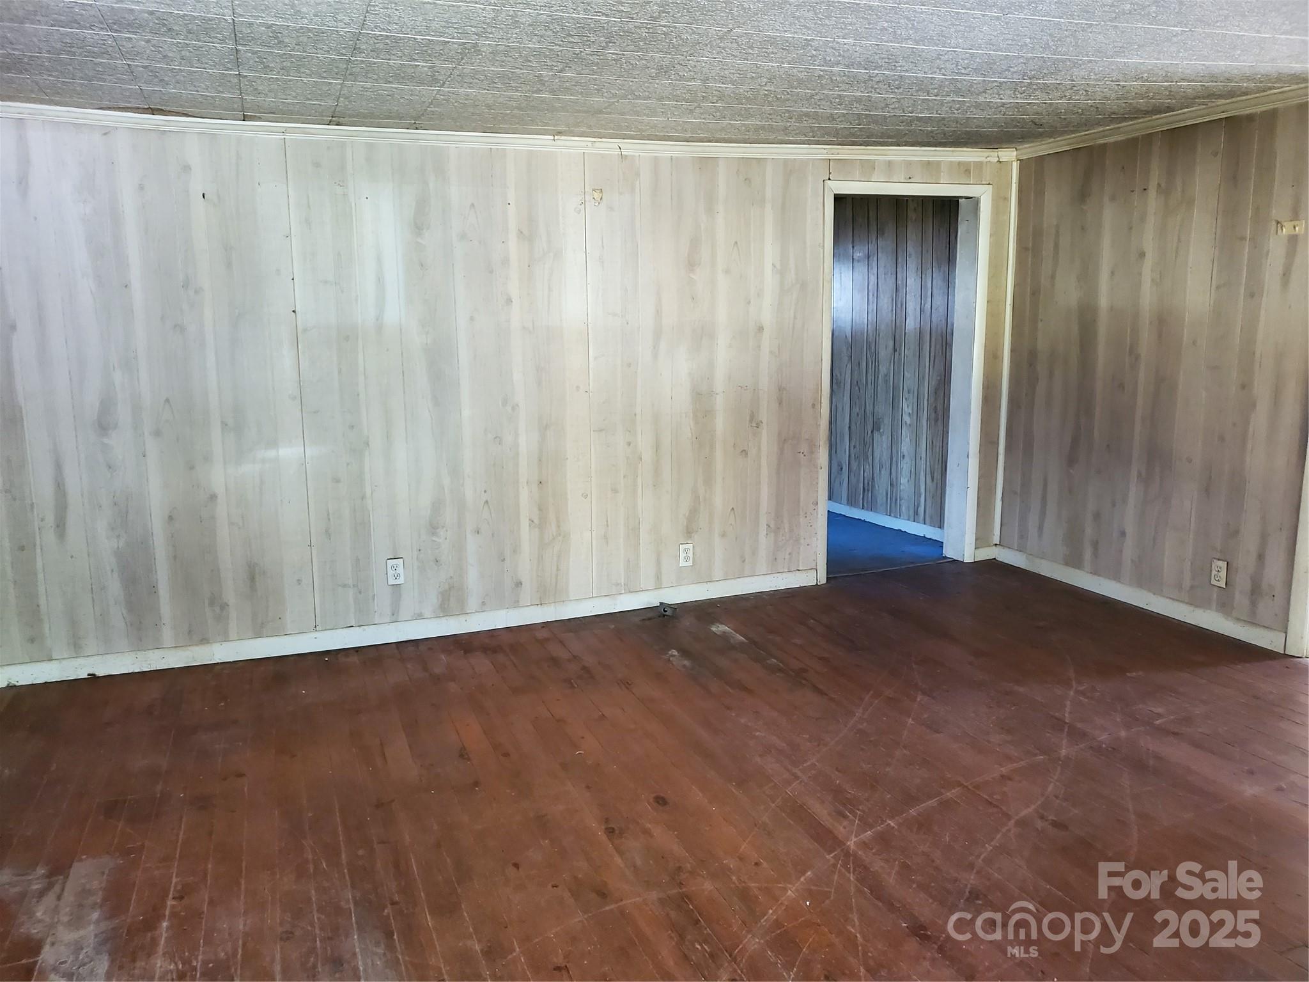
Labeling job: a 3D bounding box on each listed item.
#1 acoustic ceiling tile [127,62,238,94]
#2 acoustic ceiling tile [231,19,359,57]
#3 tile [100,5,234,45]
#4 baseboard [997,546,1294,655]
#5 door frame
[{"bbox_3d":[-1.470,-1.300,3.097,0.305,0.015,0.305,-5,11,-21],"label":"acoustic ceiling tile"},{"bbox_3d":[-0.965,-1.222,2.646,0.305,0.015,0.305,-5,11,-21],"label":"acoustic ceiling tile"},{"bbox_3d":[-1.250,-1.204,2.537,0.305,0.015,0.305,-5,11,-21],"label":"tile"},{"bbox_3d":[2.193,0.468,4.632,0.016,0.085,1.667,-5,11,-21],"label":"baseboard"},{"bbox_3d":[1.248,-0.552,5.071,0.956,1.969,0.170,-5,11,-21],"label":"door frame"}]

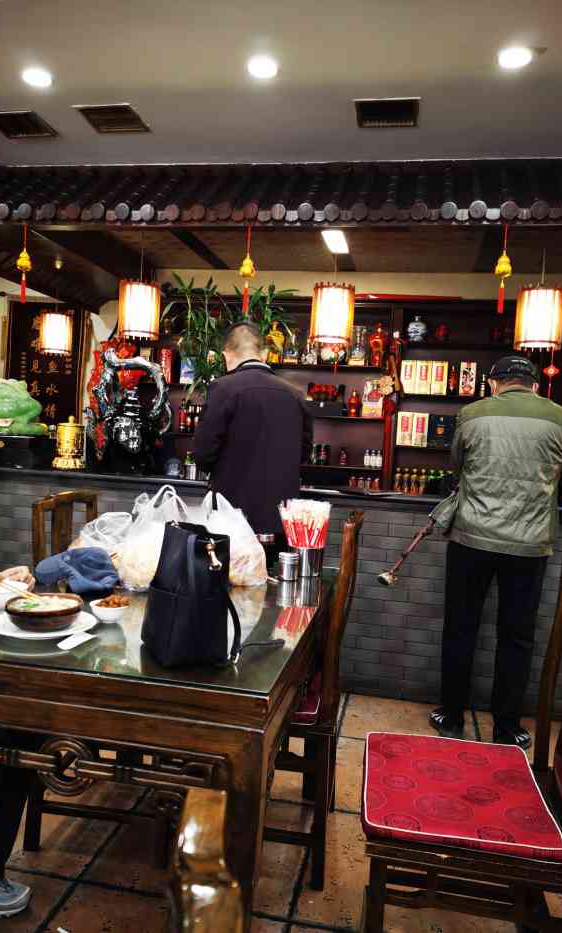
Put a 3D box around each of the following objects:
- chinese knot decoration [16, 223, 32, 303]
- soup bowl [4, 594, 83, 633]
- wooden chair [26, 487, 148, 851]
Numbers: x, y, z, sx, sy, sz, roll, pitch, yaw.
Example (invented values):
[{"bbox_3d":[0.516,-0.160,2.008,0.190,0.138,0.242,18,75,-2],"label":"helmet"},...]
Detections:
[{"bbox_3d":[-1.332,-1.052,3.779,0.082,0.396,0.060,4,3,11],"label":"chinese knot decoration"},{"bbox_3d":[-0.572,0.359,1.756,0.180,0.060,0.180,3,3,0],"label":"soup bowl"},{"bbox_3d":[-0.482,0.624,2.334,0.475,1.055,0.460,4,3,9],"label":"wooden chair"}]

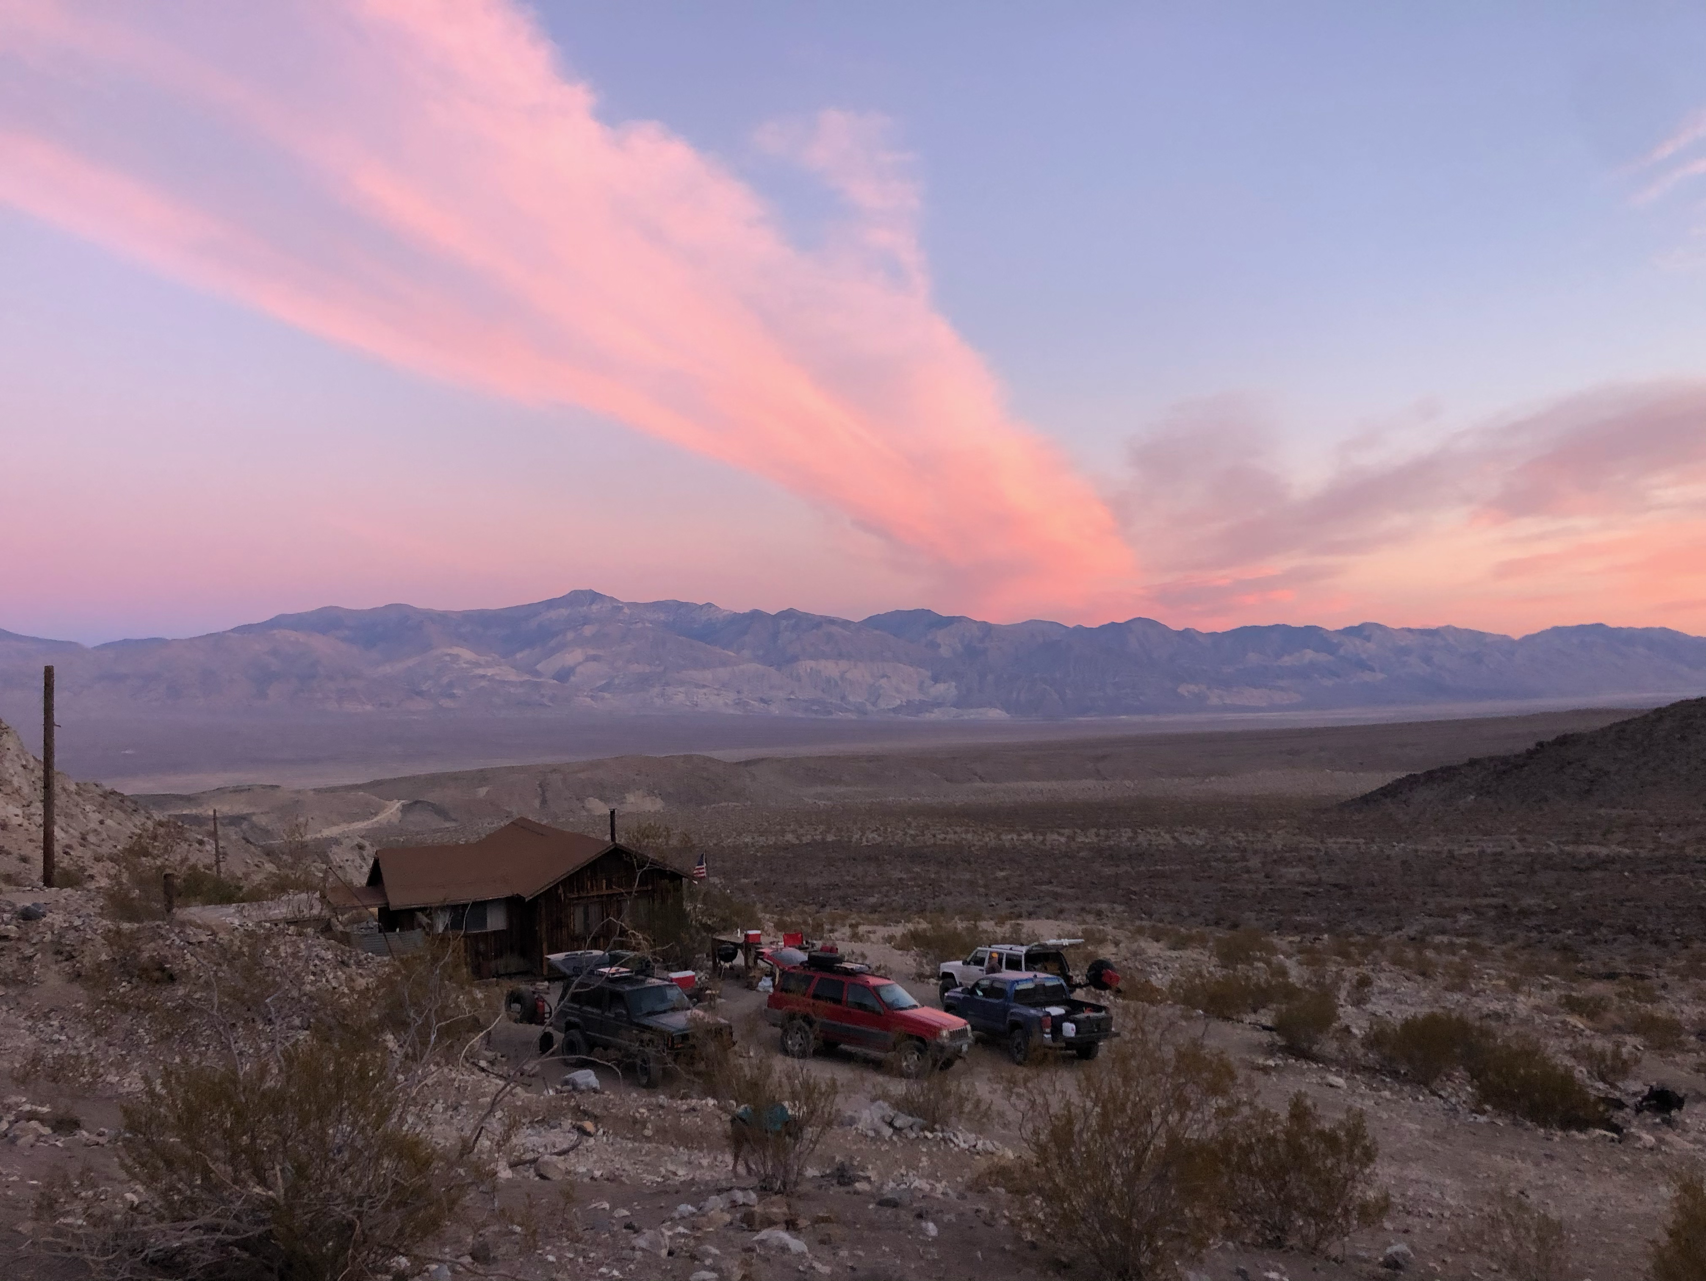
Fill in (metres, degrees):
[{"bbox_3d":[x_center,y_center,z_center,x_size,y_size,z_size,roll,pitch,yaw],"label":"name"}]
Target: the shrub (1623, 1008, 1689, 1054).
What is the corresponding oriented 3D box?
[{"bbox_3d":[21.361,10.369,36.818,1.700,1.120,1.500,-1,-2,30],"label":"shrub"}]

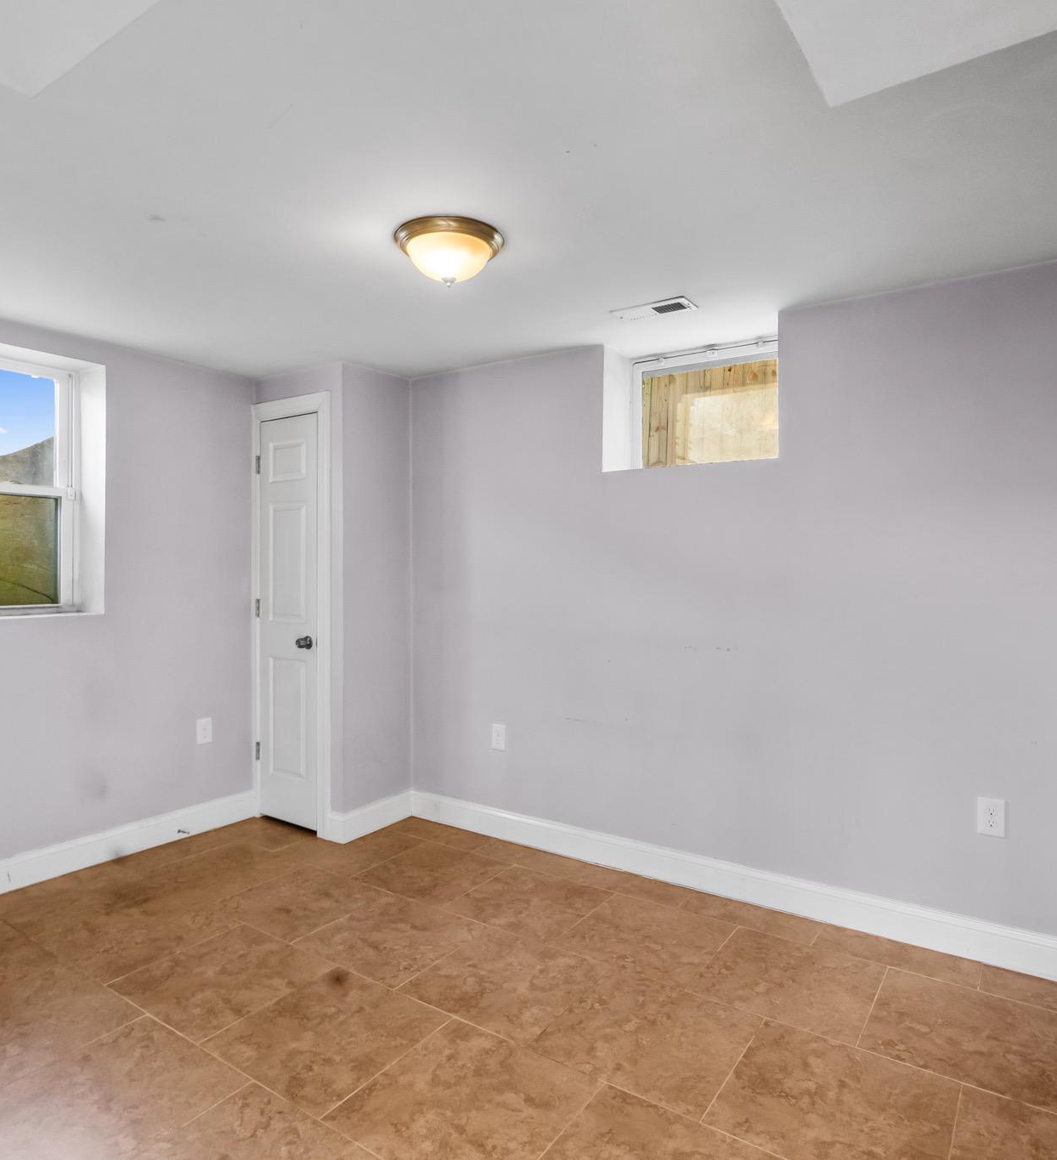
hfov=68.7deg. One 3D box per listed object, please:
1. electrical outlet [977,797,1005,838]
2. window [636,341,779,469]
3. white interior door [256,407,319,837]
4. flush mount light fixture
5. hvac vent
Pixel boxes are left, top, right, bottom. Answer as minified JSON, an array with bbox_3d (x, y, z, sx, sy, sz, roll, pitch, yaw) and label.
[{"bbox_3d":[1.533,0.791,2.564,0.077,0.122,0.012,1,1,34],"label":"electrical outlet"},{"bbox_3d":[0.822,-0.753,3.425,0.756,0.540,0.080,1,1,34],"label":"window"},{"bbox_3d":[-1.187,0.209,3.862,0.448,2.018,0.042,1,1,34],"label":"white interior door"},{"bbox_3d":[-0.233,-0.940,2.291,0.326,0.140,0.326,0,1,0],"label":"flush mount light fixture"},{"bbox_3d":[0.471,-1.012,2.925,0.307,0.020,0.146,1,1,34],"label":"hvac vent"}]

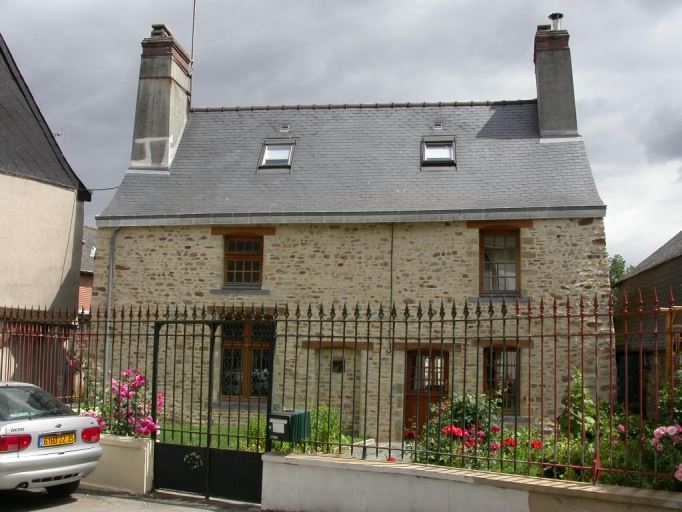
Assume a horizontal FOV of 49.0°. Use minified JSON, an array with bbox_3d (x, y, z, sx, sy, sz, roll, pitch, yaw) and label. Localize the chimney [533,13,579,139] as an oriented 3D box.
[{"bbox_3d":[5.311,-4.416,18.478,0.900,3.200,0.850,0,-7,9],"label":"chimney"}]

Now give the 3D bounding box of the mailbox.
[{"bbox_3d":[-0.573,1.908,8.397,0.287,0.288,0.410,-3,-8,29],"label":"mailbox"}]

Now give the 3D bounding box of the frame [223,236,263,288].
[{"bbox_3d":[-2.203,0.136,16.851,0.912,1.171,0.130,0,-7,9],"label":"frame"}]

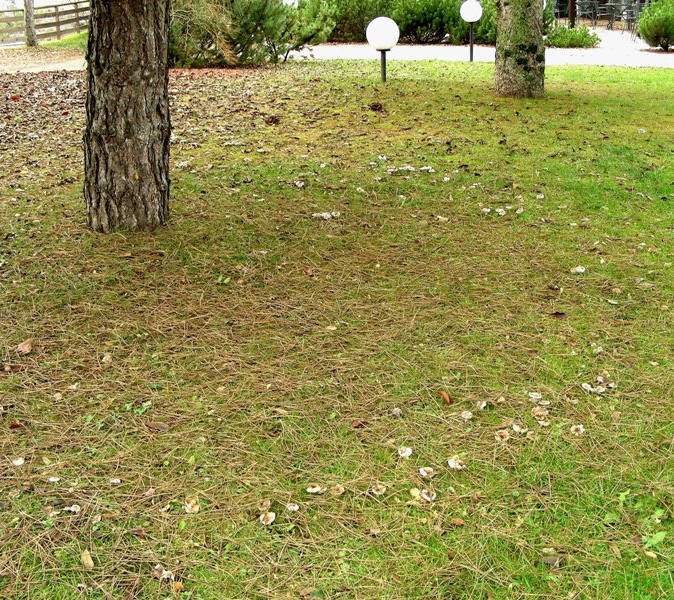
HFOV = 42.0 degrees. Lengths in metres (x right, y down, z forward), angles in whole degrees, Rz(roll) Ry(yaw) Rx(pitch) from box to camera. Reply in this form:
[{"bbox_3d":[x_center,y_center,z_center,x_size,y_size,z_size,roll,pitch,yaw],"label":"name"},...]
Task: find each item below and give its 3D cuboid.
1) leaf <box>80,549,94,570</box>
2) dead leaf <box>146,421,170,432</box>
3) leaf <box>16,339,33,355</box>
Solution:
[{"bbox_3d":[-0.662,0.687,2.321,0.031,0.014,0.085,-3,21,-8],"label":"leaf"},{"bbox_3d":[-0.606,0.427,2.967,0.085,0.016,0.035,8,22,20],"label":"dead leaf"},{"bbox_3d":[-1.263,0.190,3.550,0.052,0.034,0.080,4,21,10],"label":"leaf"}]

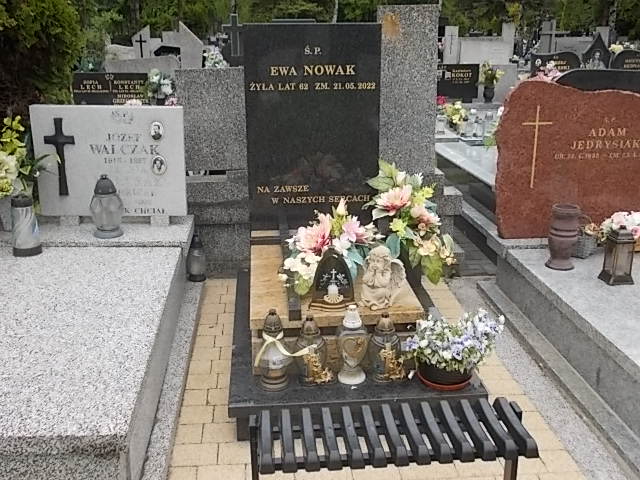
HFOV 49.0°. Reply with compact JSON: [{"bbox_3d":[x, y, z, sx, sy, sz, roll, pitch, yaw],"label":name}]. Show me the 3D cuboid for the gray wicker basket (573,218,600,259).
[{"bbox_3d":[1.348,-0.017,3.567,0.147,0.191,0.137,-1,18,-5],"label":"gray wicker basket"}]

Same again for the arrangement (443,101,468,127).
[{"bbox_3d":[1.395,-1.301,7.263,0.265,0.274,0.245,-1,18,-5],"label":"arrangement"}]

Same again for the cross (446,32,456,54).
[{"bbox_3d":[2.026,-3.030,10.823,0.155,0.320,0.025,-1,19,-5],"label":"cross"}]

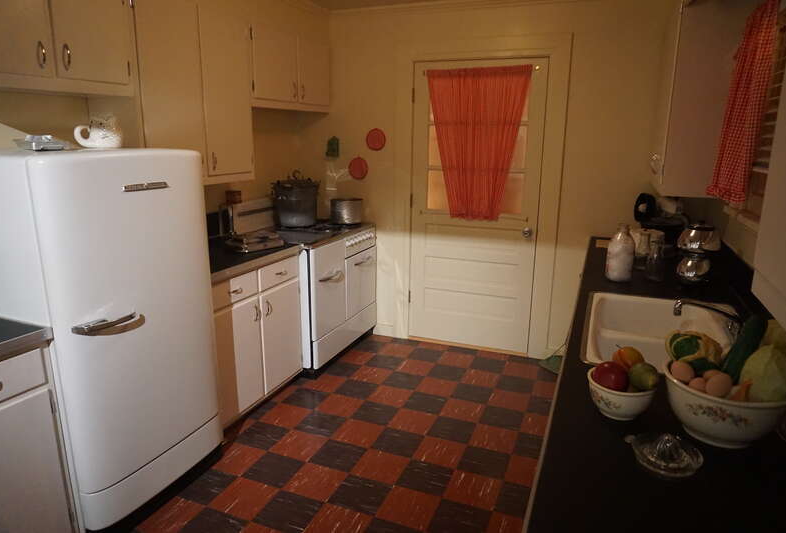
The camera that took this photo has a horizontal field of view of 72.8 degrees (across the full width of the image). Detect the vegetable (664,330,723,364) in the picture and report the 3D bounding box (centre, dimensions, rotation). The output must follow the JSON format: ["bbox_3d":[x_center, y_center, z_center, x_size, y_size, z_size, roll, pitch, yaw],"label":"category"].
[{"bbox_3d":[0.697,0.191,1.230,0.118,0.085,0.105,9,15,30],"label":"vegetable"}]

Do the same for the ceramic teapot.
[{"bbox_3d":[-1.188,-0.545,2.151,0.175,0.135,0.120,-9,17,-33],"label":"ceramic teapot"}]

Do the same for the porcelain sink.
[{"bbox_3d":[0.952,0.306,1.859,0.530,0.190,0.810,6,15,21],"label":"porcelain sink"}]

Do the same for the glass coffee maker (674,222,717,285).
[{"bbox_3d":[1.387,-0.066,2.430,0.165,0.270,0.165,6,14,19],"label":"glass coffee maker"}]

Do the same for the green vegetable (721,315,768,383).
[{"bbox_3d":[0.831,0.196,1.256,0.062,0.062,0.250,13,40,41],"label":"green vegetable"}]

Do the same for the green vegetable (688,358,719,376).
[{"bbox_3d":[0.703,0.230,1.207,0.085,0.055,0.065,9,16,31],"label":"green vegetable"}]

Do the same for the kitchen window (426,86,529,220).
[{"bbox_3d":[0.567,-0.797,3.675,0.690,0.860,0.050,6,15,21],"label":"kitchen window"}]

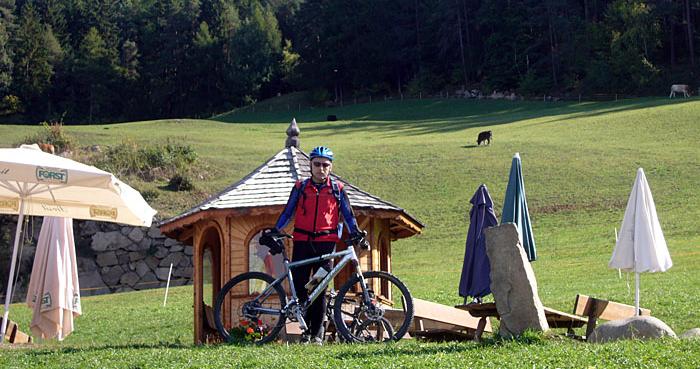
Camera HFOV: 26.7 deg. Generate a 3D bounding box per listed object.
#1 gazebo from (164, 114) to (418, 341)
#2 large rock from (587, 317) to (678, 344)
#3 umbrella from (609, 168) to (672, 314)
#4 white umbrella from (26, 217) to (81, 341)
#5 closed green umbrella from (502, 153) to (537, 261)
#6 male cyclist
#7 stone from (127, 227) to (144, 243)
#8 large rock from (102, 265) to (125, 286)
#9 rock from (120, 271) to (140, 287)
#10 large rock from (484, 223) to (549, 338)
[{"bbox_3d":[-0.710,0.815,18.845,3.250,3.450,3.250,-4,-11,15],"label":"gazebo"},{"bbox_3d":[2.708,1.448,14.150,0.830,0.350,0.550,-1,-11,0],"label":"large rock"},{"bbox_3d":[3.162,0.891,16.100,0.680,2.180,0.680,3,-11,1],"label":"umbrella"},{"bbox_3d":[-3.716,1.127,18.253,0.660,2.680,0.660,4,-11,1],"label":"white umbrella"},{"bbox_3d":[1.903,0.855,16.671,0.470,2.490,0.470,1,-11,0],"label":"closed green umbrella"},{"bbox_3d":[-0.287,0.521,13.050,0.830,1.800,0.480,-1,-11,0],"label":"male cyclist"},{"bbox_3d":[-4.374,1.025,30.100,0.350,0.310,0.320,-1,-11,0],"label":"stone"},{"bbox_3d":[-4.817,1.856,30.100,0.440,0.430,0.360,-1,-11,0],"label":"large rock"},{"bbox_3d":[-4.476,1.917,30.100,0.410,0.300,0.340,-1,-11,0],"label":"rock"},{"bbox_3d":[1.584,0.958,14.000,0.600,1.170,0.380,-1,-11,0],"label":"large rock"}]

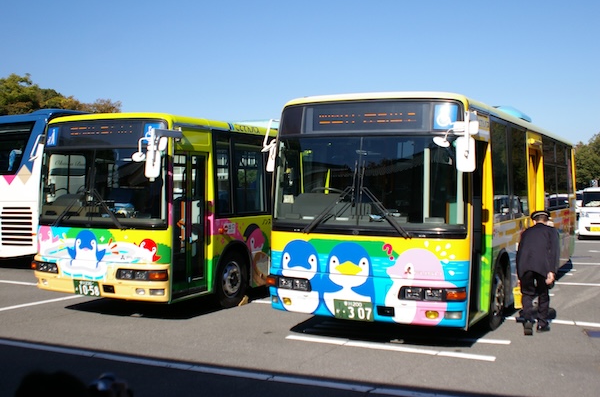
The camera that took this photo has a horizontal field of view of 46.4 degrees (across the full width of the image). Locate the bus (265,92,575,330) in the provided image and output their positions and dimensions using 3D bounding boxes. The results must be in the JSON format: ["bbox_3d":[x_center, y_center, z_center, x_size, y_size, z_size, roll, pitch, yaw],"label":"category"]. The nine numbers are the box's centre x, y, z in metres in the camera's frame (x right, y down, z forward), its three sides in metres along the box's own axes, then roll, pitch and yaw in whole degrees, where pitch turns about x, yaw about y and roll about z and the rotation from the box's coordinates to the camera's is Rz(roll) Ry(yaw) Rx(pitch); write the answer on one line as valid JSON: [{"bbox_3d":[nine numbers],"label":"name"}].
[{"bbox_3d":[2.592,0.088,11.246,2.400,2.860,8.550,1,1,28],"label":"bus"}]

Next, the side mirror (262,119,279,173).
[{"bbox_3d":[-0.352,-0.620,8.400,0.270,0.650,0.220,1,1,28],"label":"side mirror"}]

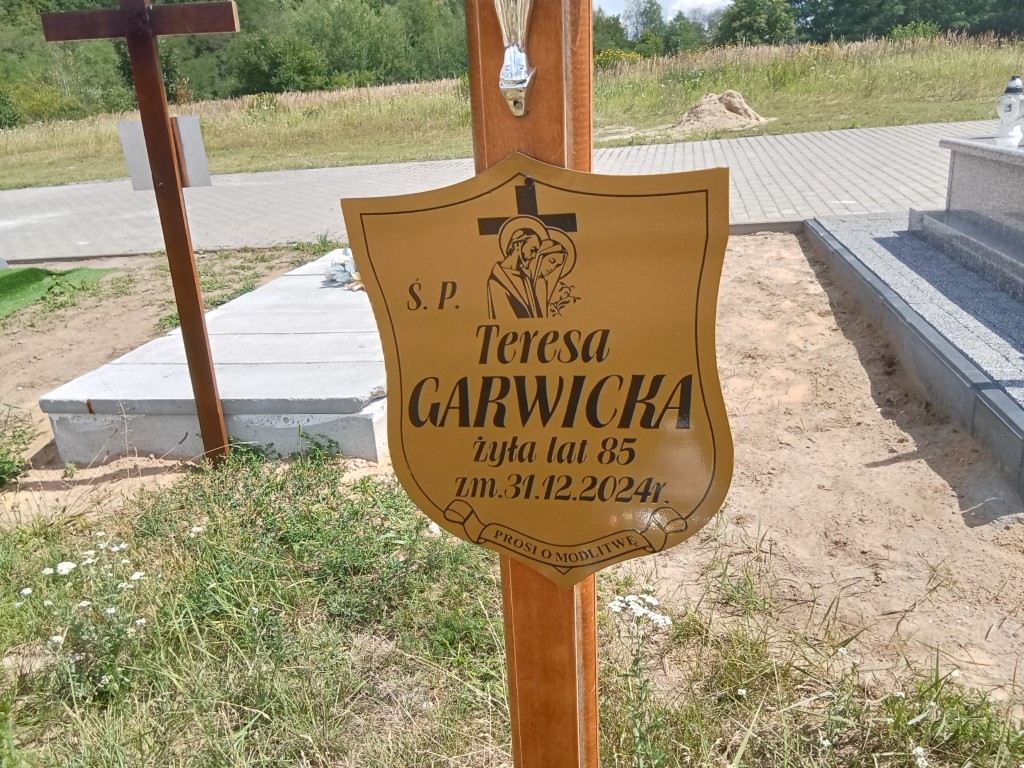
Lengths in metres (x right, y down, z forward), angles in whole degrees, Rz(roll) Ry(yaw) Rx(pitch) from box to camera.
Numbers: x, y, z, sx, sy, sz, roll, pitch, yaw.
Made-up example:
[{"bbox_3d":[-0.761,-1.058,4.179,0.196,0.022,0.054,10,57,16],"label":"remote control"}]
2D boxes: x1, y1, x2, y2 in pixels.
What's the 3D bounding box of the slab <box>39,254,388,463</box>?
[{"bbox_3d":[-0.631,-0.252,3.198,0.965,0.195,2.310,0,20,9],"label":"slab"}]

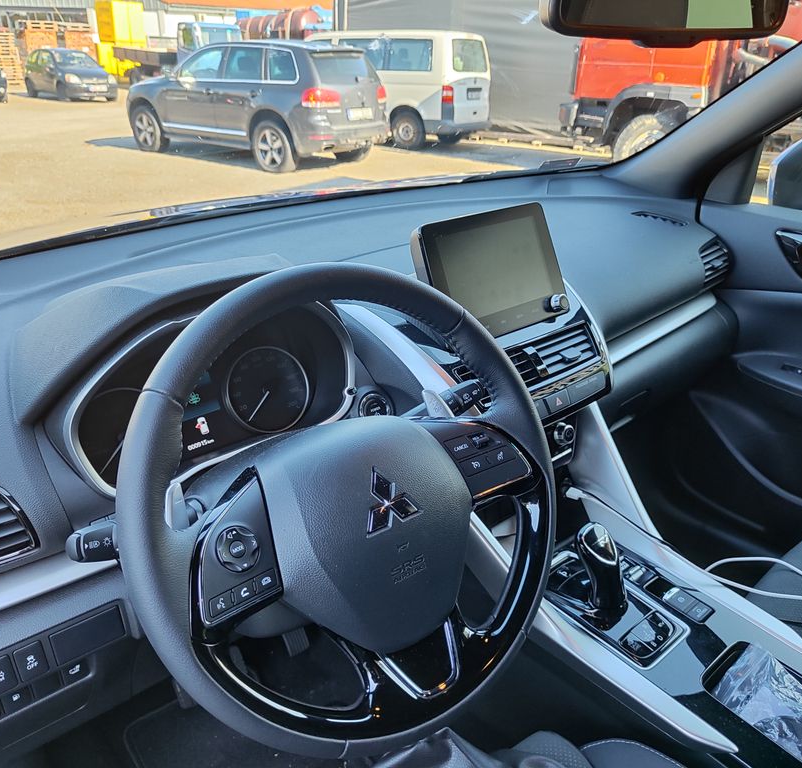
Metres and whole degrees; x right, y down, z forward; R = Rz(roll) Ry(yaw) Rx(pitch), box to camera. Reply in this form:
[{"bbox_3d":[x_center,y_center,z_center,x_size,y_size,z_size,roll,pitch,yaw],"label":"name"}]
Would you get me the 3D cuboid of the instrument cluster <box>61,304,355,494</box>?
[{"bbox_3d":[-0.209,0.017,0.772,0.325,0.160,0.100,-16,9,-32],"label":"instrument cluster"}]

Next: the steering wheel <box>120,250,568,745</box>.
[{"bbox_3d":[-0.033,0.091,0.558,0.380,0.380,0.100,-16,0,-32],"label":"steering wheel"}]

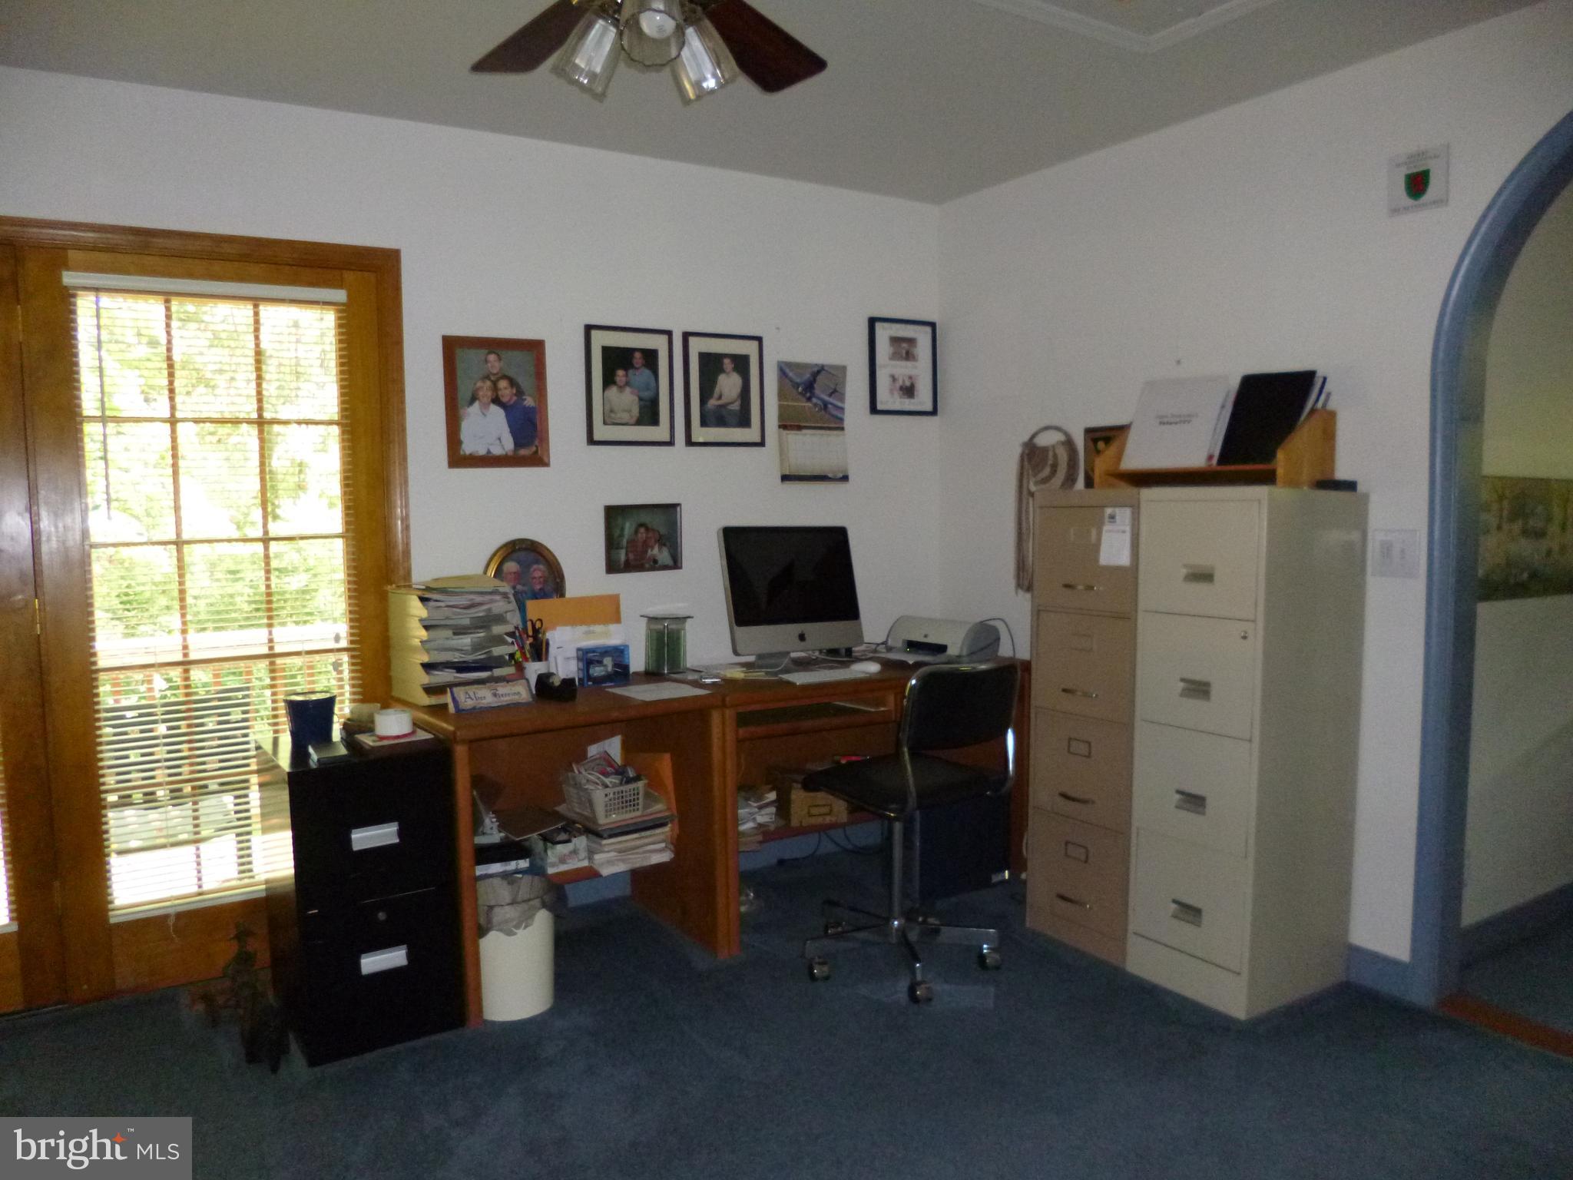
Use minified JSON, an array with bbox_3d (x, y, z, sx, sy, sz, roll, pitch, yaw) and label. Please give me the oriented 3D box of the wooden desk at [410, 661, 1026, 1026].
[{"bbox_3d":[-0.138,0.638,3.428,1.944,0.762,0.613,-4,6,-32],"label":"wooden desk"}]

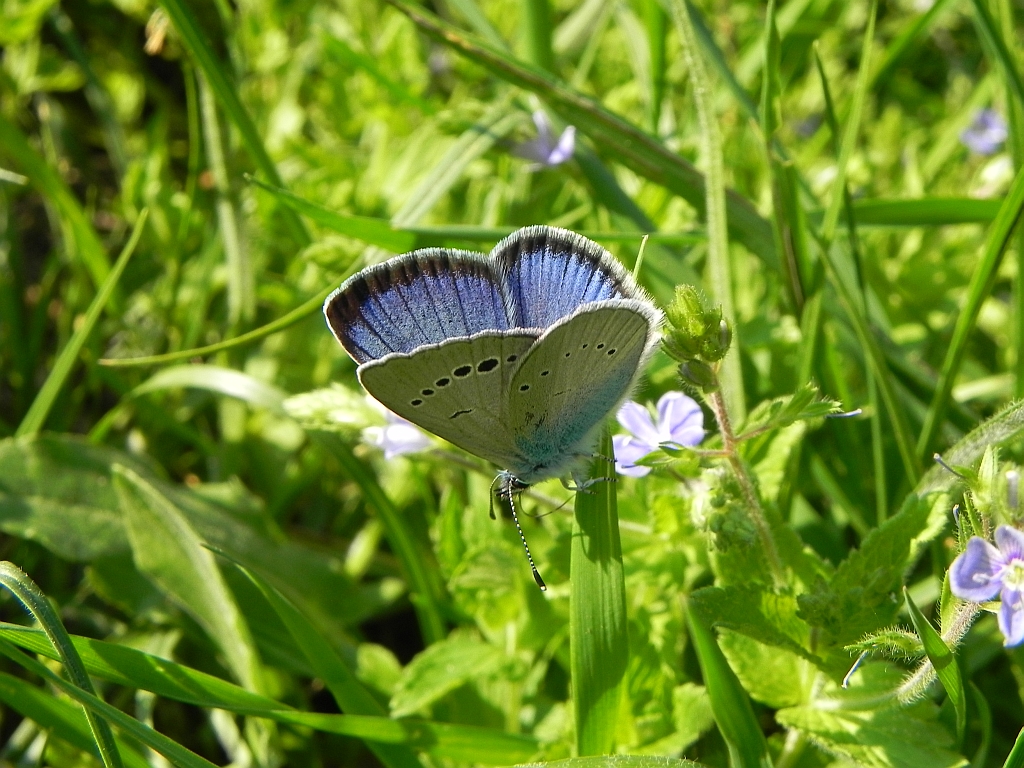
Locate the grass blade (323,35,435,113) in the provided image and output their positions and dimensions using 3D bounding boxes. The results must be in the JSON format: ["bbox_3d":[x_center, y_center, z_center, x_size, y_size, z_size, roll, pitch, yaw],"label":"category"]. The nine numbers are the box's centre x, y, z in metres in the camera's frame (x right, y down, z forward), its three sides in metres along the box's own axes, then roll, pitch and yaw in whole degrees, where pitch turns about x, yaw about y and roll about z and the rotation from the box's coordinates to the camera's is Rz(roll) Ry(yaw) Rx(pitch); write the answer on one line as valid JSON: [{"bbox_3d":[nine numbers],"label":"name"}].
[{"bbox_3d":[-0.025,-0.058,0.290,0.026,0.003,0.004,36,49,14],"label":"grass blade"}]

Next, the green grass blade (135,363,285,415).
[{"bbox_3d":[-0.038,0.001,0.195,0.020,0.004,0.005,7,41,-6],"label":"green grass blade"}]

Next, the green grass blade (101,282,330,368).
[{"bbox_3d":[-0.028,-0.005,0.146,0.027,0.004,0.002,-23,35,-29],"label":"green grass blade"}]

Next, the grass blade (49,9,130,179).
[{"bbox_3d":[-0.077,-0.053,0.280,0.004,0.003,0.035,-22,81,-26],"label":"grass blade"}]

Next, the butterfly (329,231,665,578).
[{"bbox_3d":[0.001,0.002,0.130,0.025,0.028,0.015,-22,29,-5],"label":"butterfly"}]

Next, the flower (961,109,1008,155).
[{"bbox_3d":[0.092,-0.049,0.300,0.009,0.009,0.006,8,36,11],"label":"flower"}]

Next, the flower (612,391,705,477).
[{"bbox_3d":[0.015,0.005,0.155,0.009,0.009,0.005,-18,39,-24],"label":"flower"}]

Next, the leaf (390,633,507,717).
[{"bbox_3d":[-0.007,0.033,0.175,0.013,0.005,0.009,-20,41,-16],"label":"leaf"}]

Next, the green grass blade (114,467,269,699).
[{"bbox_3d":[-0.037,0.022,0.175,0.008,0.003,0.031,-24,71,-36],"label":"green grass blade"}]

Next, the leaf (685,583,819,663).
[{"bbox_3d":[0.023,0.023,0.150,0.013,0.005,0.007,-3,35,-5],"label":"leaf"}]

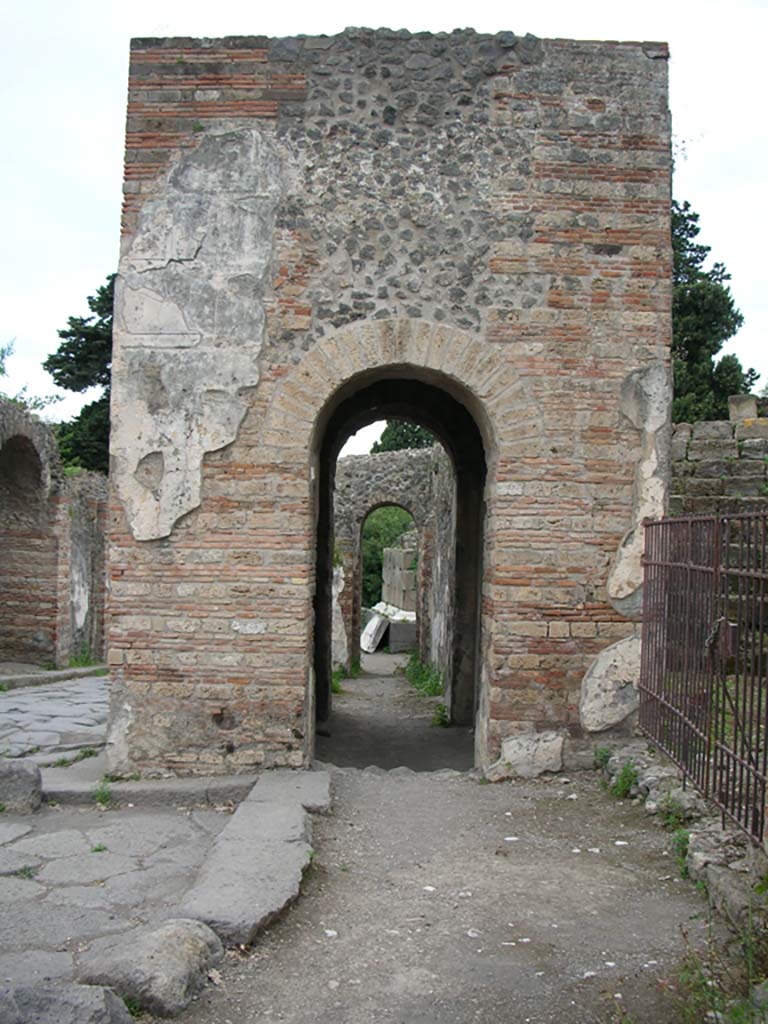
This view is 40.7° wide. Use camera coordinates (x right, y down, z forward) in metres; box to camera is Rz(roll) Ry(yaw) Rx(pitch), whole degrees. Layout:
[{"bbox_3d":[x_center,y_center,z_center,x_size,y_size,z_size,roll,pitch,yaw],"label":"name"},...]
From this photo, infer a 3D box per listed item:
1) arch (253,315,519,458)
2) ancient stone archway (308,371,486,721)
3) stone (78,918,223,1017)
[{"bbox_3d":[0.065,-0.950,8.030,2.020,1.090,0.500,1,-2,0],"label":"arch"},{"bbox_3d":[0.120,0.400,8.300,1.380,3.000,1.200,1,-2,0],"label":"ancient stone archway"},{"bbox_3d":[-0.865,1.700,3.860,0.540,0.190,0.440,1,-2,0],"label":"stone"}]

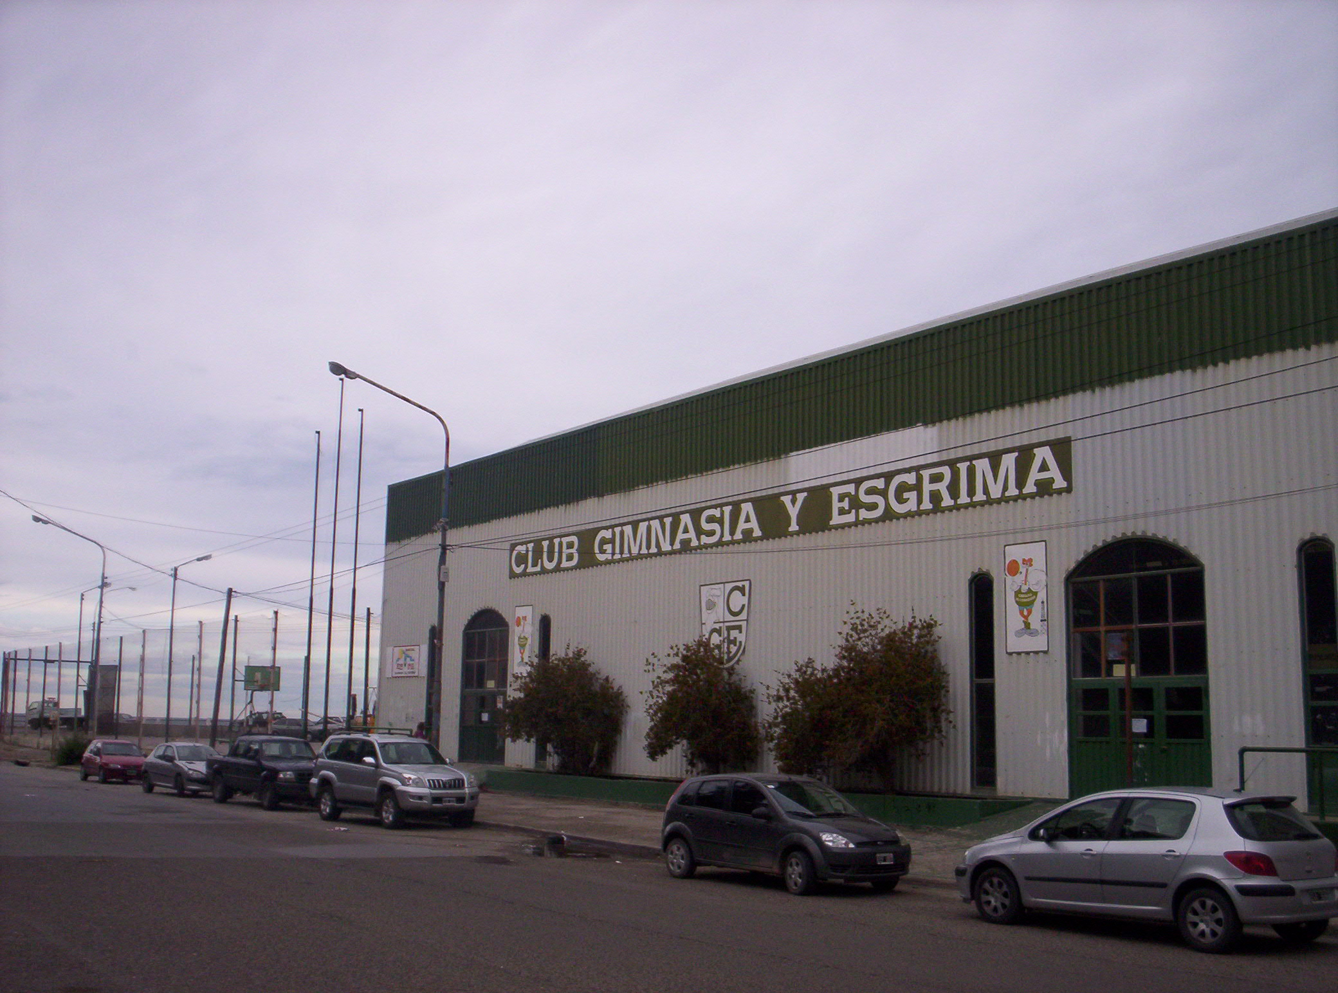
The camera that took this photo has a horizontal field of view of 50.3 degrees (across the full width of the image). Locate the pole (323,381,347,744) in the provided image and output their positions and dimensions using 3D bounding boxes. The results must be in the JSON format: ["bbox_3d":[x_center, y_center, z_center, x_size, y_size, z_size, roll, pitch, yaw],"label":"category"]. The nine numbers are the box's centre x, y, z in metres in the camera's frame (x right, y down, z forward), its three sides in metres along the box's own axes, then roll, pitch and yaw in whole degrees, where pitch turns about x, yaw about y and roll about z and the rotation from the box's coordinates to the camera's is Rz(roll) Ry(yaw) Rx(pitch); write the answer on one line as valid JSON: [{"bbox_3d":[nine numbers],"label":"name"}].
[{"bbox_3d":[-10.283,2.511,43.509,0.150,12.600,0.150,8,-11,-36],"label":"pole"}]

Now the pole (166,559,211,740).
[{"bbox_3d":[-23.942,7.792,70.963,2.000,10.050,0.300,8,-11,-36],"label":"pole"}]

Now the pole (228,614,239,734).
[{"bbox_3d":[-19.400,8.451,63.360,0.140,6.440,0.140,8,-11,-36],"label":"pole"}]

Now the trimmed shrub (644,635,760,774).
[{"bbox_3d":[0.750,5.030,33.756,2.100,3.487,3.524,8,-11,-36],"label":"trimmed shrub"}]

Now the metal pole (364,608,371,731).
[{"bbox_3d":[-10.741,6.934,50.533,0.150,5.970,0.150,8,-11,-36],"label":"metal pole"}]

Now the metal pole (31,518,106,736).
[{"bbox_3d":[-23.211,5.552,54.601,3.000,9.680,0.340,8,-11,-36],"label":"metal pole"}]

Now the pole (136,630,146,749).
[{"bbox_3d":[-26.523,9.900,71.744,0.130,6.356,0.130,8,-11,-36],"label":"pole"}]

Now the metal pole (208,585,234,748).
[{"bbox_3d":[-17.806,7.228,56.623,0.200,7.180,0.200,10,-12,-35],"label":"metal pole"}]

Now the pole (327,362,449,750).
[{"bbox_3d":[-6.365,2.077,31.658,3.120,9.830,0.340,8,-11,-36],"label":"pole"}]

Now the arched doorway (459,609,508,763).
[{"bbox_3d":[-5.730,5.922,44.583,0.250,4.788,2.940,8,-11,-36],"label":"arched doorway"}]

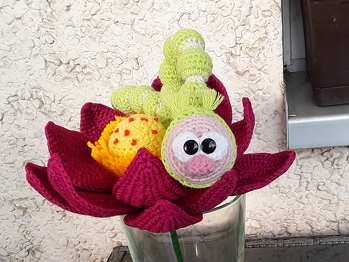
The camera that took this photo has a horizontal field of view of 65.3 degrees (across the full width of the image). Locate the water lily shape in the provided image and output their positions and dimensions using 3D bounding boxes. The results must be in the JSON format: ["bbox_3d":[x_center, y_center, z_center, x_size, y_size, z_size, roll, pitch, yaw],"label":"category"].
[{"bbox_3d":[-0.014,0.011,0.285,0.272,0.115,0.225,-5,20,0],"label":"water lily shape"}]

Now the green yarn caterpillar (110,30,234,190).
[{"bbox_3d":[-0.010,-0.025,0.265,0.136,0.145,0.127,-4,15,5],"label":"green yarn caterpillar"}]

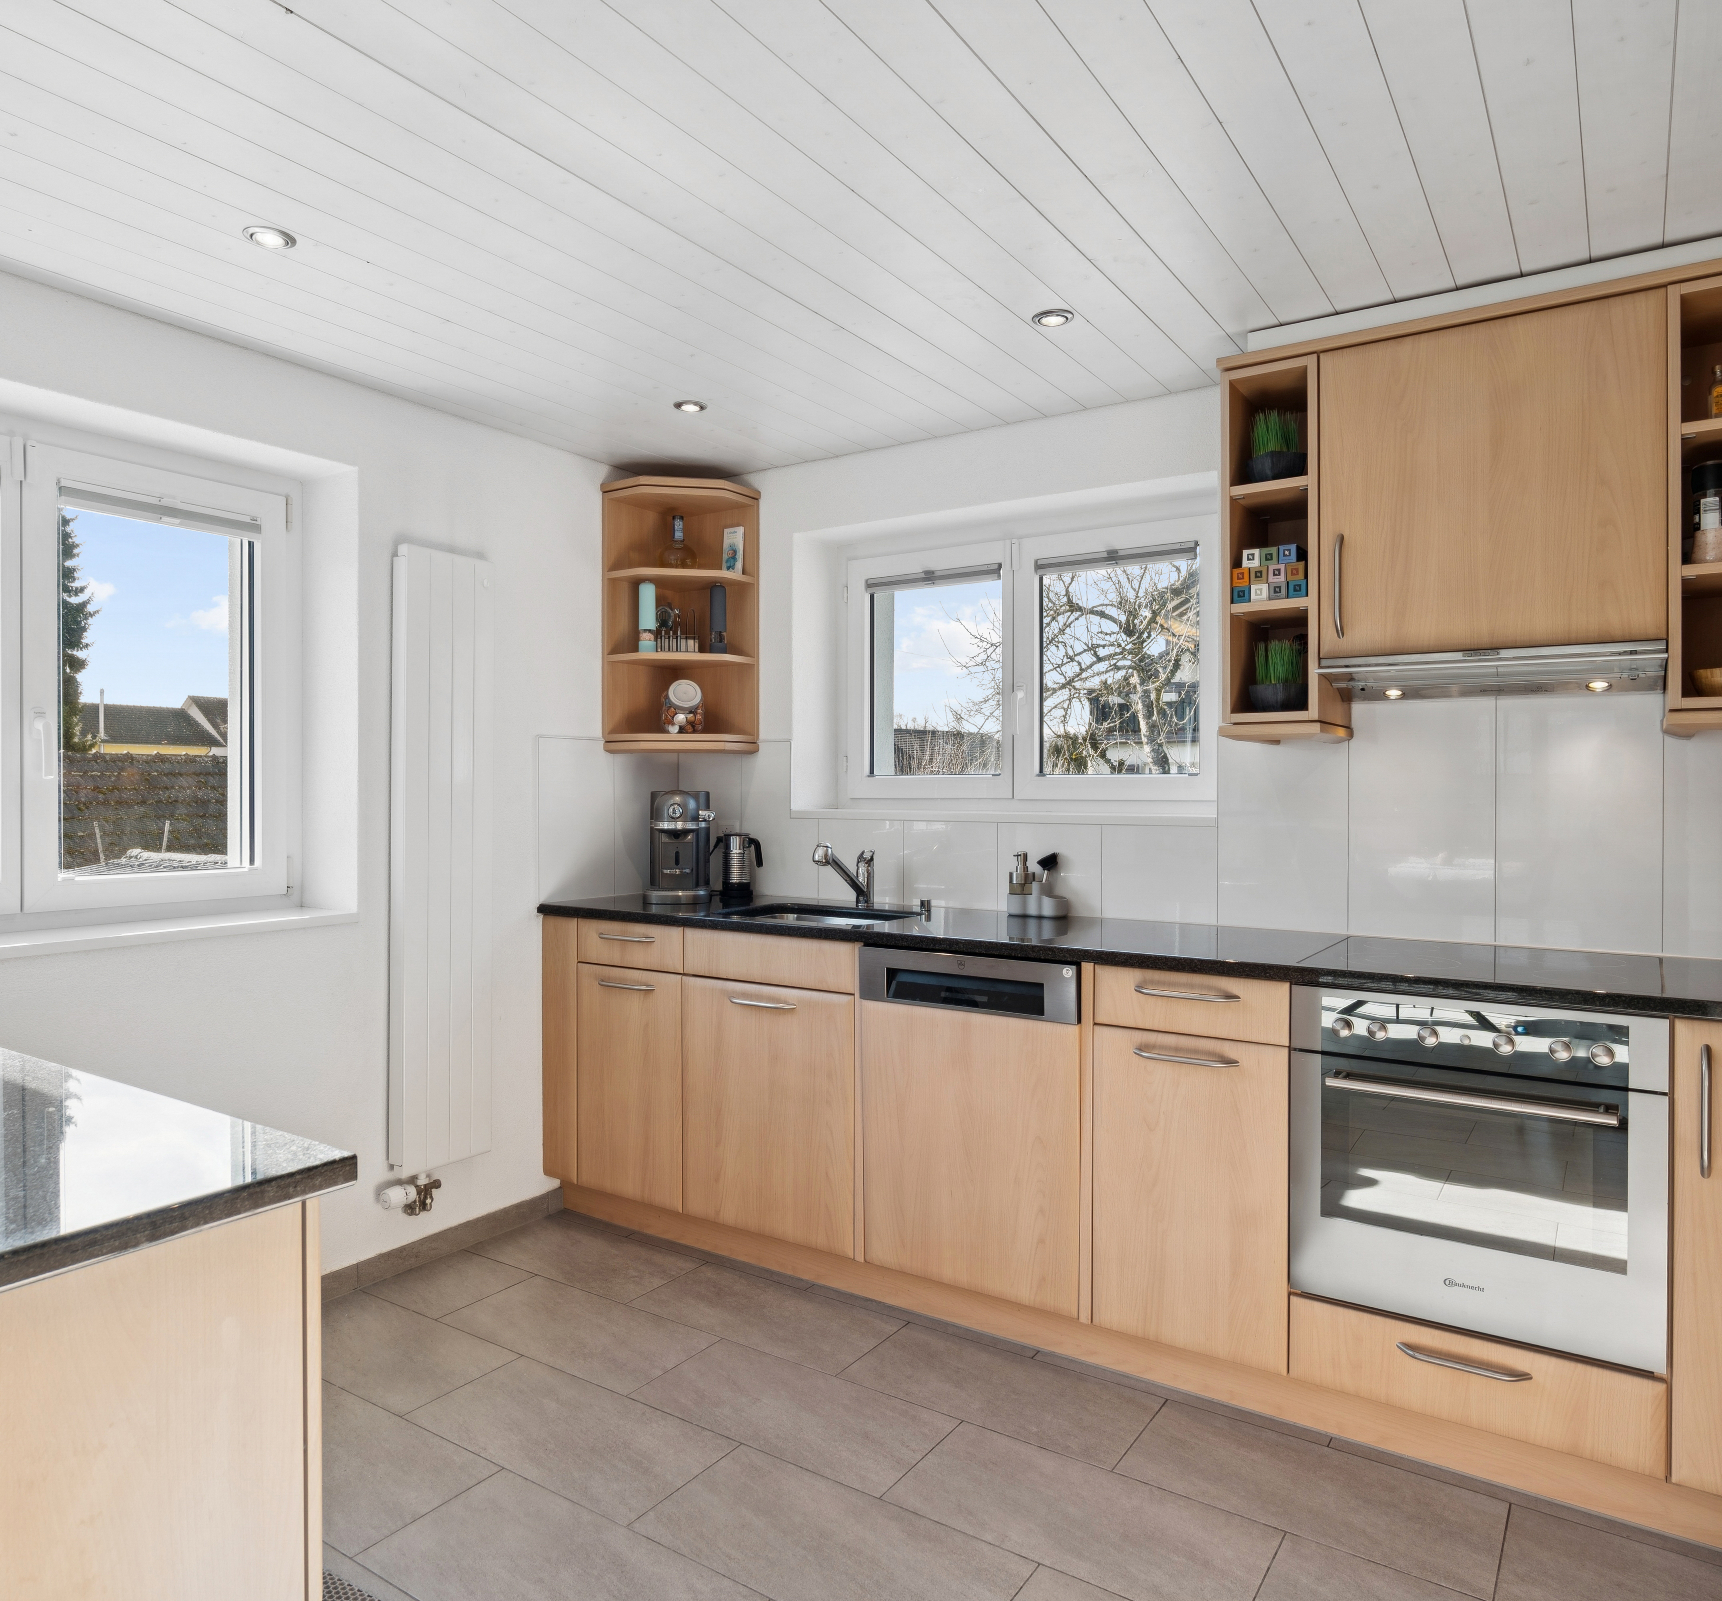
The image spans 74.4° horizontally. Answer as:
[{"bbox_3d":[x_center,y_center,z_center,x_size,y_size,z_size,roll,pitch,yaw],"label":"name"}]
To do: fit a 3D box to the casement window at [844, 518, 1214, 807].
[{"bbox_3d":[0.490,-0.388,3.403,1.300,0.840,0.075,0,0,33],"label":"casement window"}]

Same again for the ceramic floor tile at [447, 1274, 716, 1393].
[{"bbox_3d":[-0.643,1.212,2.585,0.603,0.010,0.298,0,0,33],"label":"ceramic floor tile"}]

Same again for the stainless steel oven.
[{"bbox_3d":[1.221,0.652,2.241,0.590,0.587,0.550,0,0,33],"label":"stainless steel oven"}]

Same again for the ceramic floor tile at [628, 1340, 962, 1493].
[{"bbox_3d":[-0.137,1.214,2.252,0.603,0.010,0.298,0,0,33],"label":"ceramic floor tile"}]

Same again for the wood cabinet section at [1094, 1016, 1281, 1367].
[{"bbox_3d":[0.814,0.790,2.521,0.395,0.633,0.570,0,0,33],"label":"wood cabinet section"}]

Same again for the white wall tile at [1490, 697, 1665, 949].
[{"bbox_3d":[1.492,0.028,2.361,0.294,0.571,0.010,0,0,33],"label":"white wall tile"}]

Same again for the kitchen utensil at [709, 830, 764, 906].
[{"bbox_3d":[-0.357,0.207,3.370,0.135,0.210,0.098,0,0,0],"label":"kitchen utensil"}]

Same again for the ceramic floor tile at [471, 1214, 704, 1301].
[{"bbox_3d":[-0.739,1.230,3.047,0.587,0.010,0.301,0,0,33],"label":"ceramic floor tile"}]

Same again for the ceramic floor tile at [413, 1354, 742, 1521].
[{"bbox_3d":[-0.558,1.212,2.171,0.603,0.010,0.298,0,0,33],"label":"ceramic floor tile"}]

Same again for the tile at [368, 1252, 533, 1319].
[{"bbox_3d":[-1.019,1.210,2.832,0.291,0.010,0.298,0,0,33],"label":"tile"}]

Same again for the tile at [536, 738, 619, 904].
[{"bbox_3d":[-0.856,0.059,3.424,0.010,0.485,0.300,0,0,33],"label":"tile"}]

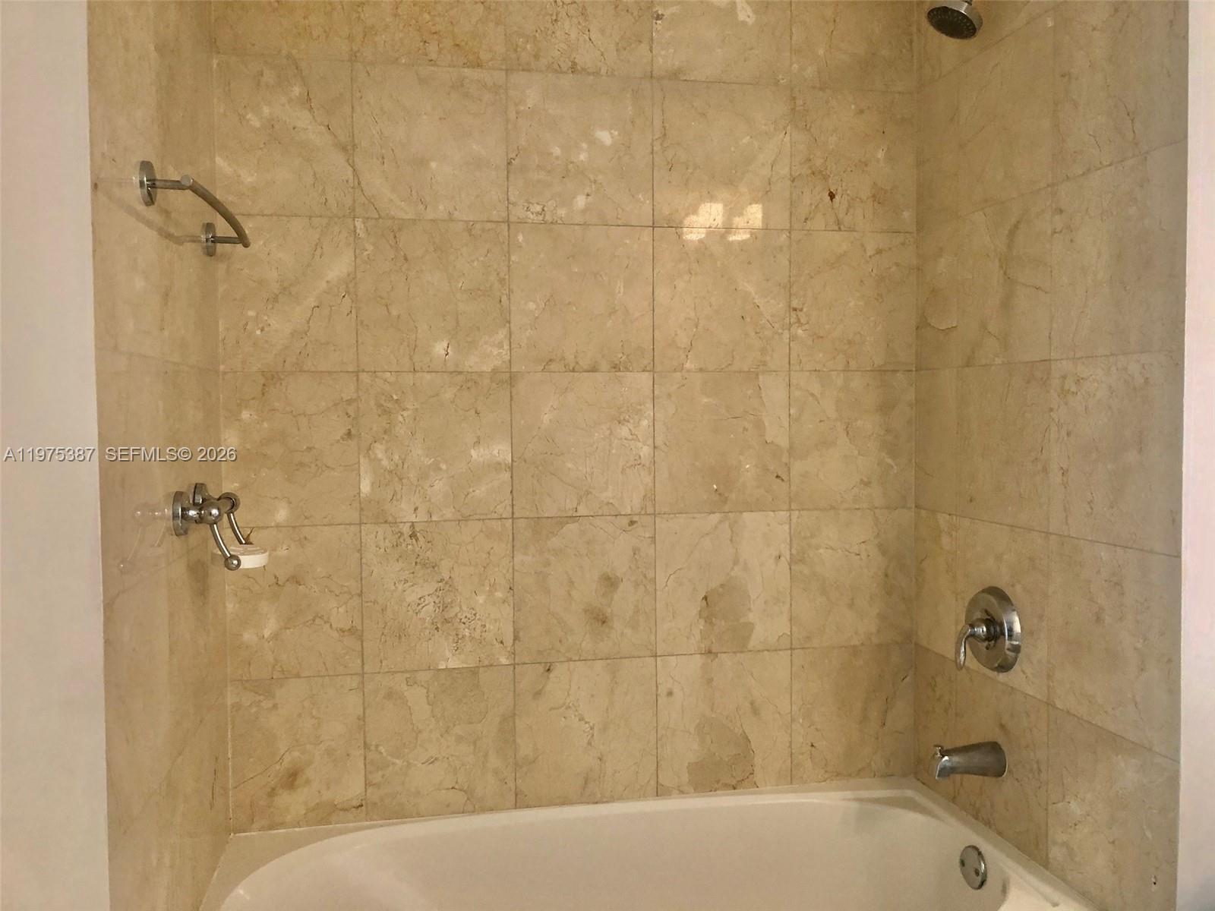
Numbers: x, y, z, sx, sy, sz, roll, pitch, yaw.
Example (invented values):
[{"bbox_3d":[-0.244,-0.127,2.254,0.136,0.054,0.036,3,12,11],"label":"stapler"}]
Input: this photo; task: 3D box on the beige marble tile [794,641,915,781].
[{"bbox_3d":[0.551,0.582,2.222,0.293,0.311,0.014,-1,3,-11],"label":"beige marble tile"}]

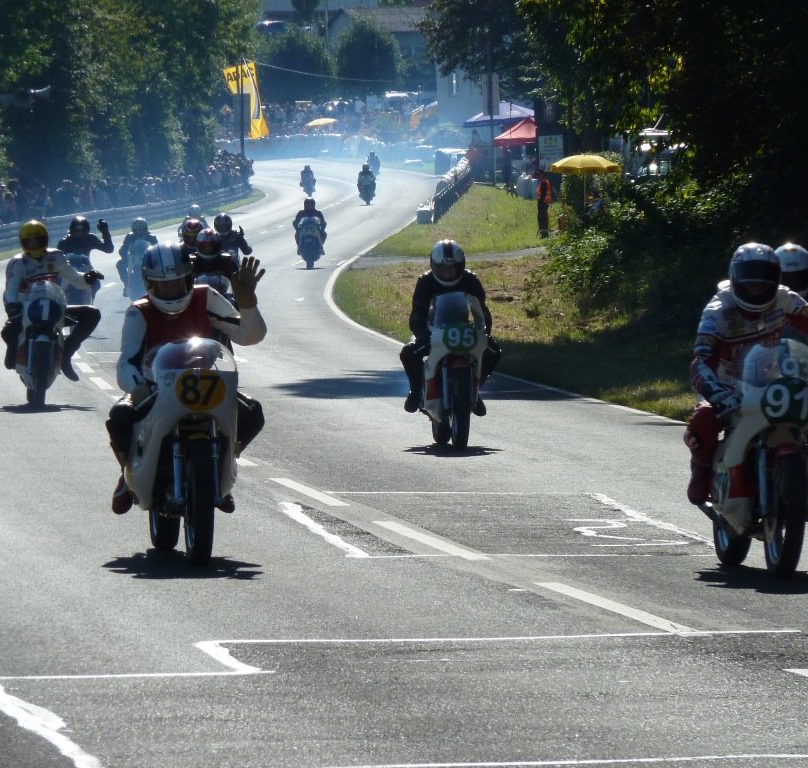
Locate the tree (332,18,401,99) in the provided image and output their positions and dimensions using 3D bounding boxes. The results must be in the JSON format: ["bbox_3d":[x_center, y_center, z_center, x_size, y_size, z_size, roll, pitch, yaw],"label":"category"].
[{"bbox_3d":[-2.331,-20.593,425.000,4.500,5.800,4.500,0,2,0],"label":"tree"}]

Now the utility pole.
[{"bbox_3d":[3.485,-10.930,266.000,0.220,6.100,0.220,-2,2,0],"label":"utility pole"}]

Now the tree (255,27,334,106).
[{"bbox_3d":[-6.992,-20.146,425.000,5.100,5.400,5.100,0,2,0],"label":"tree"}]

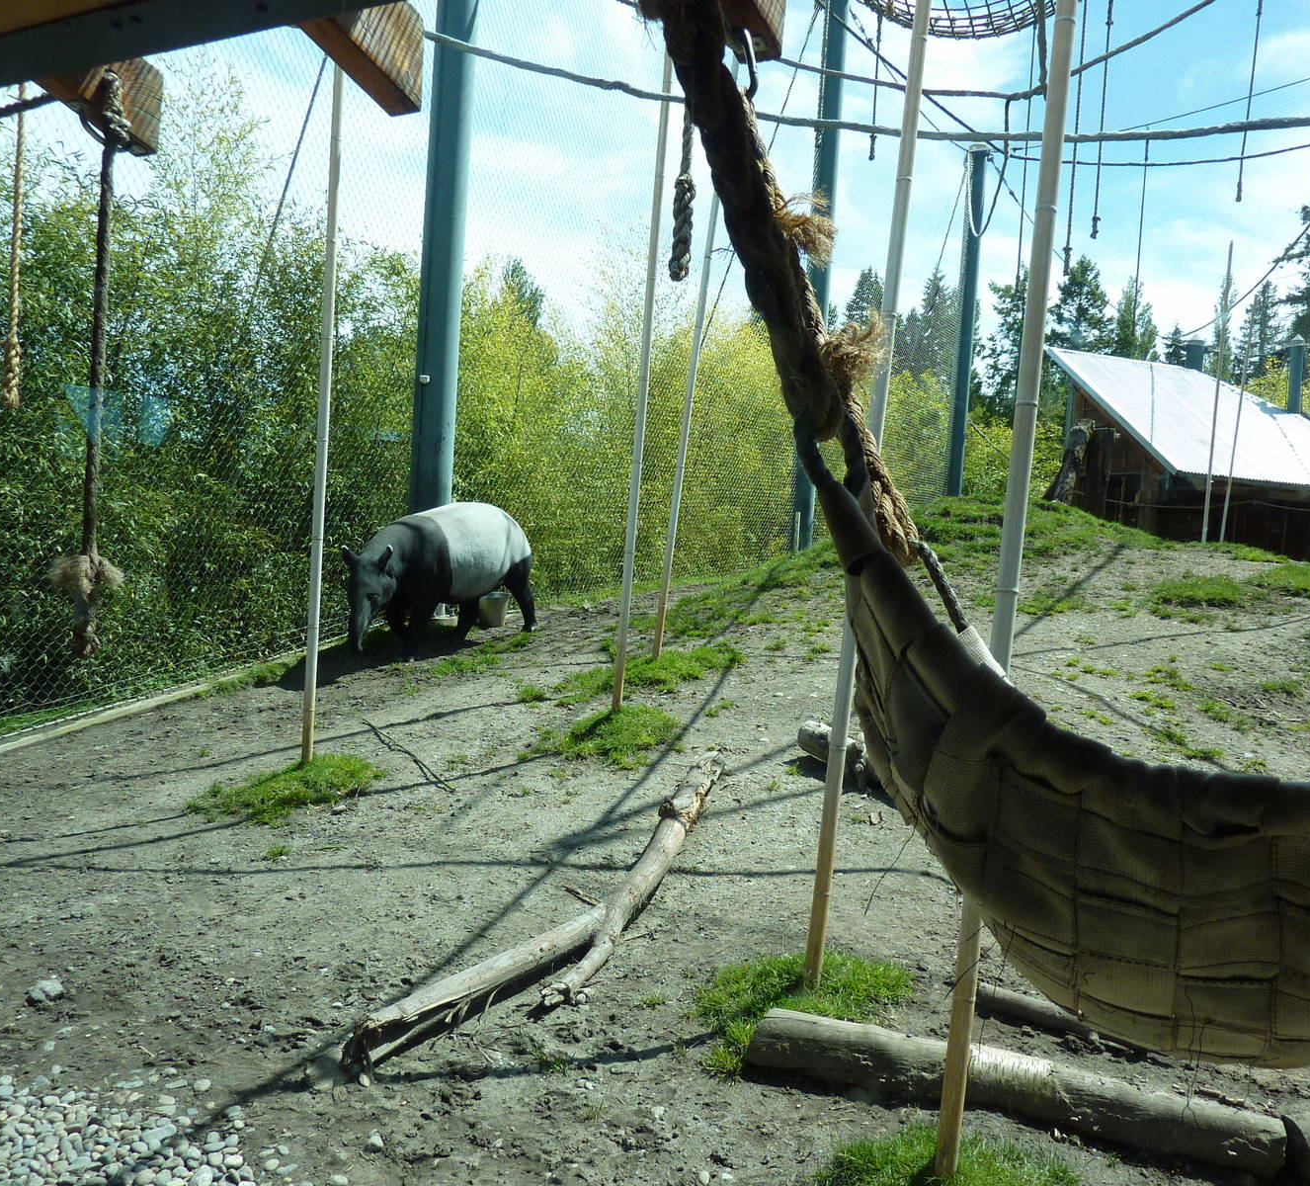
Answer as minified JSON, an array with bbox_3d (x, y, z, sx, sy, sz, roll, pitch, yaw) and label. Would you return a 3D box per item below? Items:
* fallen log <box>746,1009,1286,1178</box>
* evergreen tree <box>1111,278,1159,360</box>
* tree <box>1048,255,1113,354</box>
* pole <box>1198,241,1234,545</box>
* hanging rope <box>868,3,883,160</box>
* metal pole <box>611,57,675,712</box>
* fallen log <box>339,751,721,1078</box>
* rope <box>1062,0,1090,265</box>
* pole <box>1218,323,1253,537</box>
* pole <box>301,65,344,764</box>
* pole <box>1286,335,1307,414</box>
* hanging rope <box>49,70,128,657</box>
[{"bbox_3d":[0.954,1.358,3.120,1.397,0.165,0.180,6,3,16],"label":"fallen log"},{"bbox_3d":[19.788,-6.535,48.304,3.000,13.500,3.000,3,3,0],"label":"evergreen tree"},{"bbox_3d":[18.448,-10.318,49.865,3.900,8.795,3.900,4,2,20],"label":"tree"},{"bbox_3d":[6.128,-2.189,12.421,0.050,3.320,0.050,4,3,0],"label":"pole"},{"bbox_3d":[2.028,-4.690,10.469,0.050,1.420,0.050,3,3,0],"label":"hanging rope"},{"bbox_3d":[-0.069,-1.135,6.295,0.056,3.636,0.056,5,2,-1],"label":"metal pole"},{"bbox_3d":[-0.155,0.987,4.206,0.467,0.170,2.575,3,13,26],"label":"fallen log"},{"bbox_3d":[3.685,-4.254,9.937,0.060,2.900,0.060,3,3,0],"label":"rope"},{"bbox_3d":[7.634,-2.211,14.952,0.050,3.133,0.050,8,2,26],"label":"pole"},{"bbox_3d":[-1.625,-0.997,5.616,0.053,3.700,0.053,3,3,0],"label":"pole"},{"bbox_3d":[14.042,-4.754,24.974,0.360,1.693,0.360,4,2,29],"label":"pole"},{"bbox_3d":[-1.433,-0.586,2.957,0.180,1.494,0.130,3,2,-26],"label":"hanging rope"}]

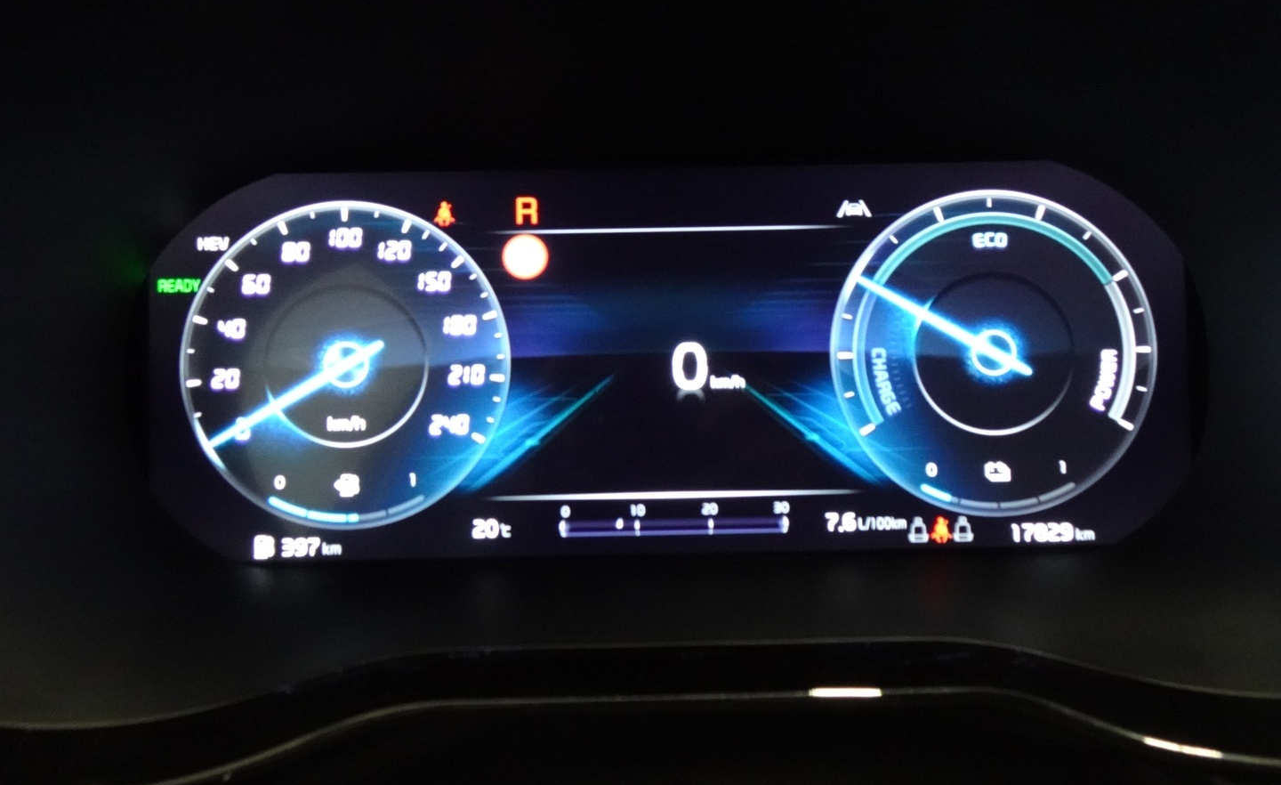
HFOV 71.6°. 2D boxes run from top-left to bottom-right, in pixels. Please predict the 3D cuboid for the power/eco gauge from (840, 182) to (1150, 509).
[{"bbox_3d":[0.100,-0.011,0.252,0.092,0.092,0.010,-1,0,-1],"label":"power/eco gauge"}]

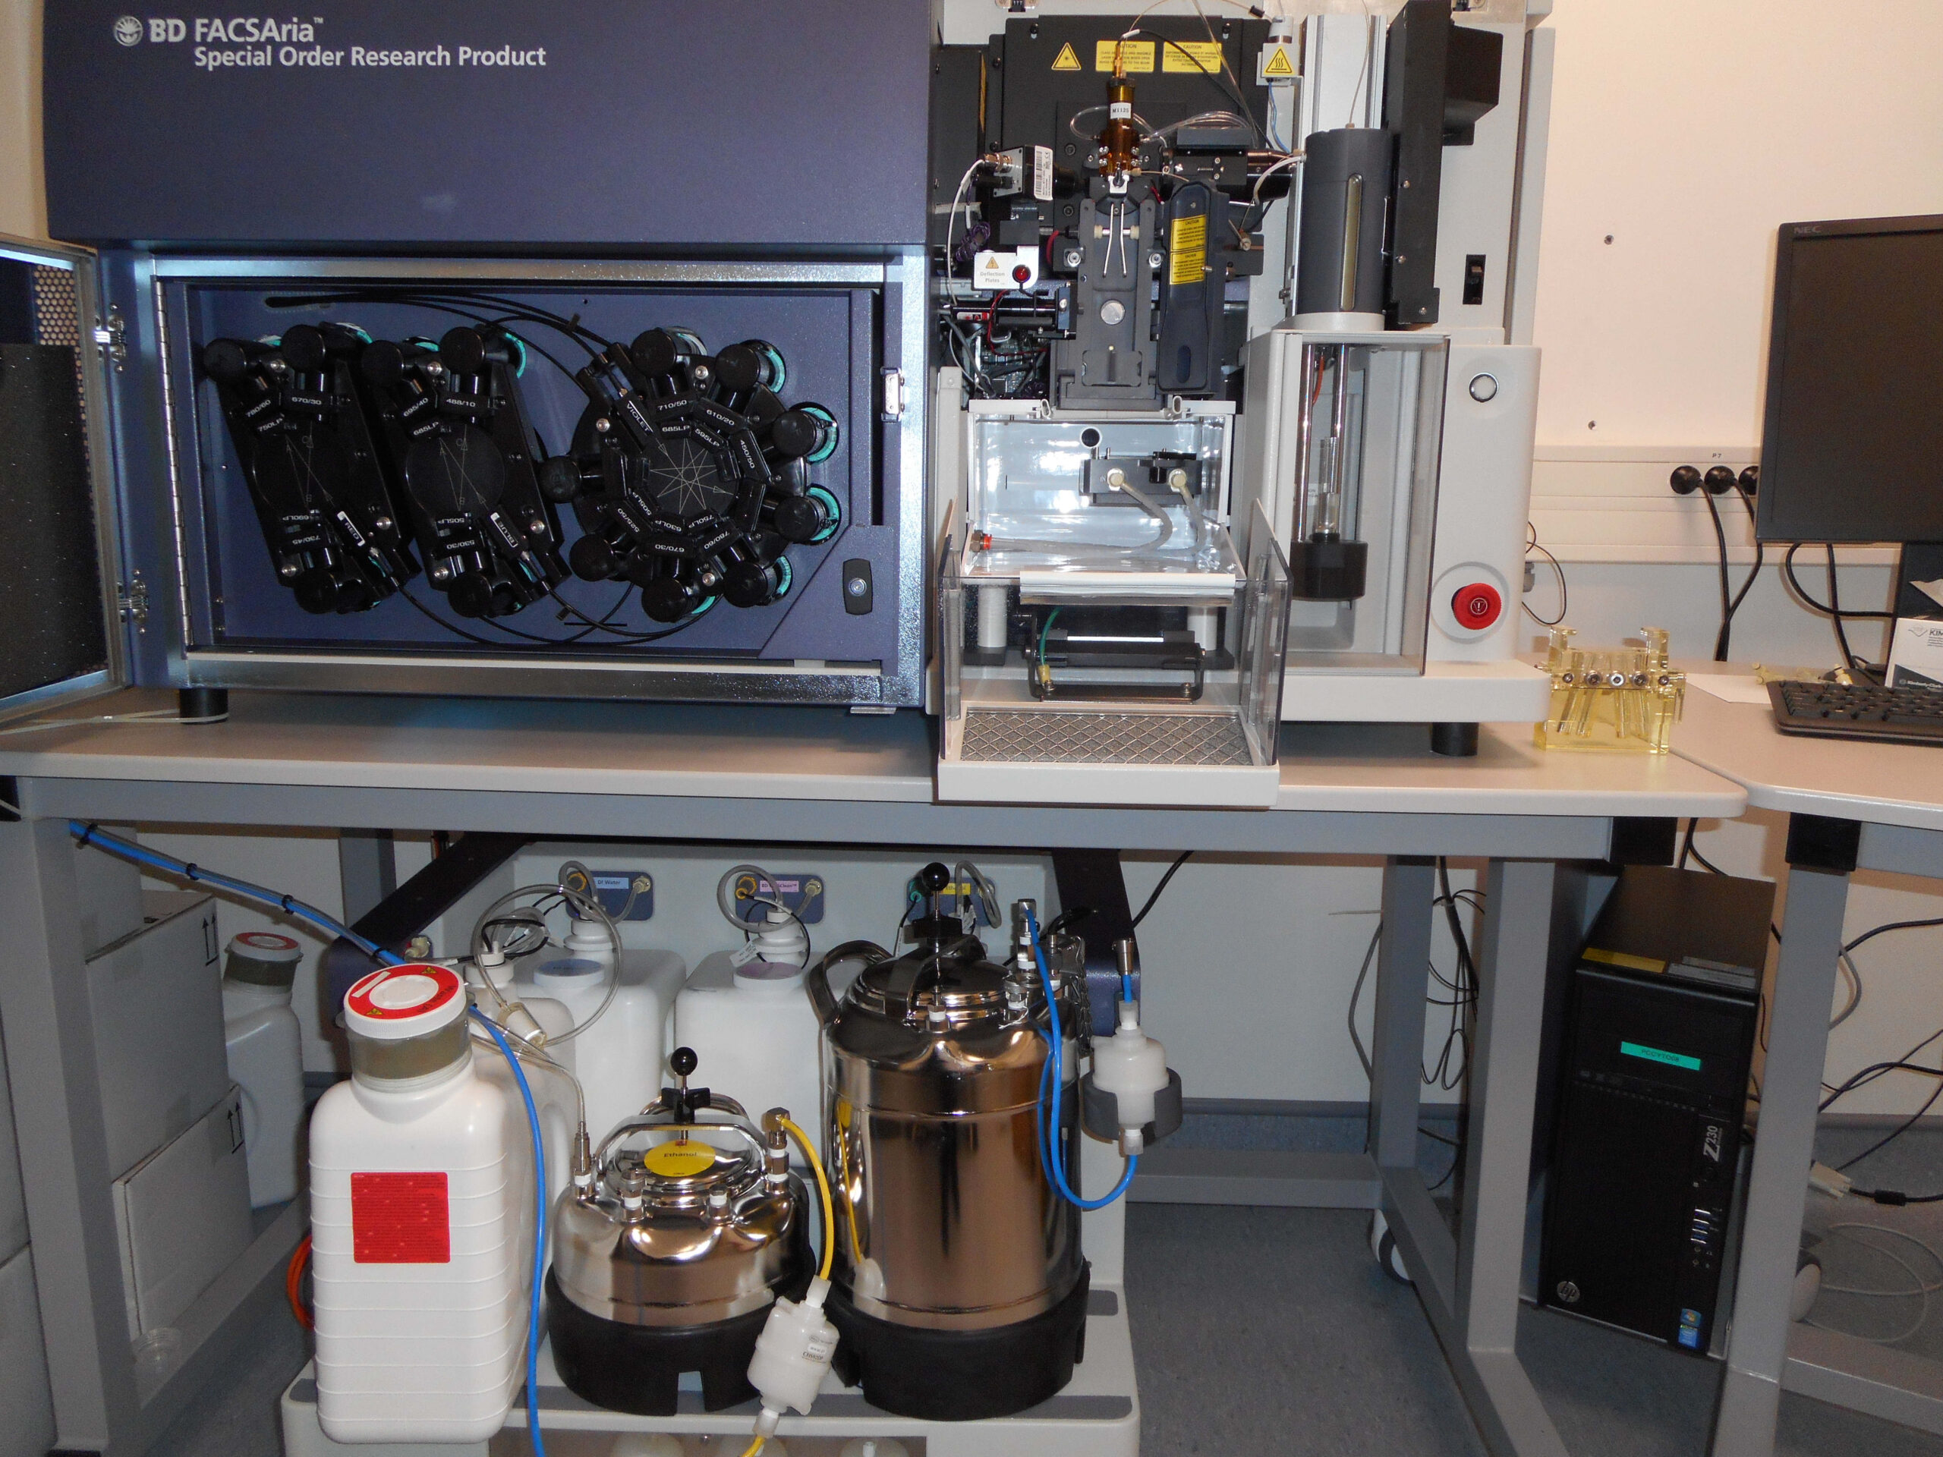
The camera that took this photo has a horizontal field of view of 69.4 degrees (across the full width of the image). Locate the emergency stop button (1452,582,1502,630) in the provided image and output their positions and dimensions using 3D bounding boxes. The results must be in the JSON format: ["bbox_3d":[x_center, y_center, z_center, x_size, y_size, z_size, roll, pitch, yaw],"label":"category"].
[{"bbox_3d":[0.440,-0.108,1.225,0.041,0.041,0.030,1,11,3],"label":"emergency stop button"}]

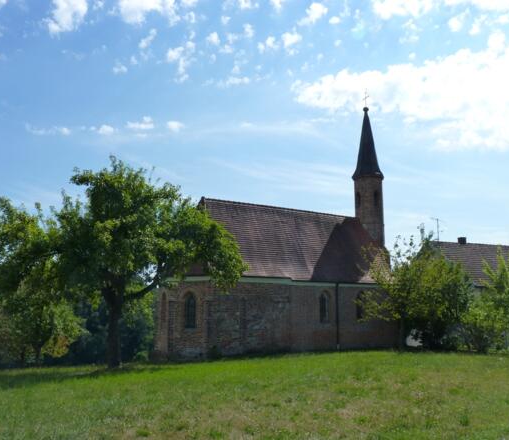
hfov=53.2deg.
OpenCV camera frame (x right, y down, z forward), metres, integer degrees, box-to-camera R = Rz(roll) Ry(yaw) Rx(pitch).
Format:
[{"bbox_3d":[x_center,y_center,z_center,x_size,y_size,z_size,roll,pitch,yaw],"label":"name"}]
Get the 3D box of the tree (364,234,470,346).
[{"bbox_3d":[9.796,4.229,30.576,6.494,6.809,5.600,1,-11,0],"label":"tree"}]

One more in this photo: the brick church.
[{"bbox_3d":[1.751,-0.434,33.549,16.094,17.946,6.426,6,-12,-27],"label":"brick church"}]

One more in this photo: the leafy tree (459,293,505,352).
[{"bbox_3d":[12.486,5.563,27.977,2.422,3.346,2.400,1,-11,0],"label":"leafy tree"}]

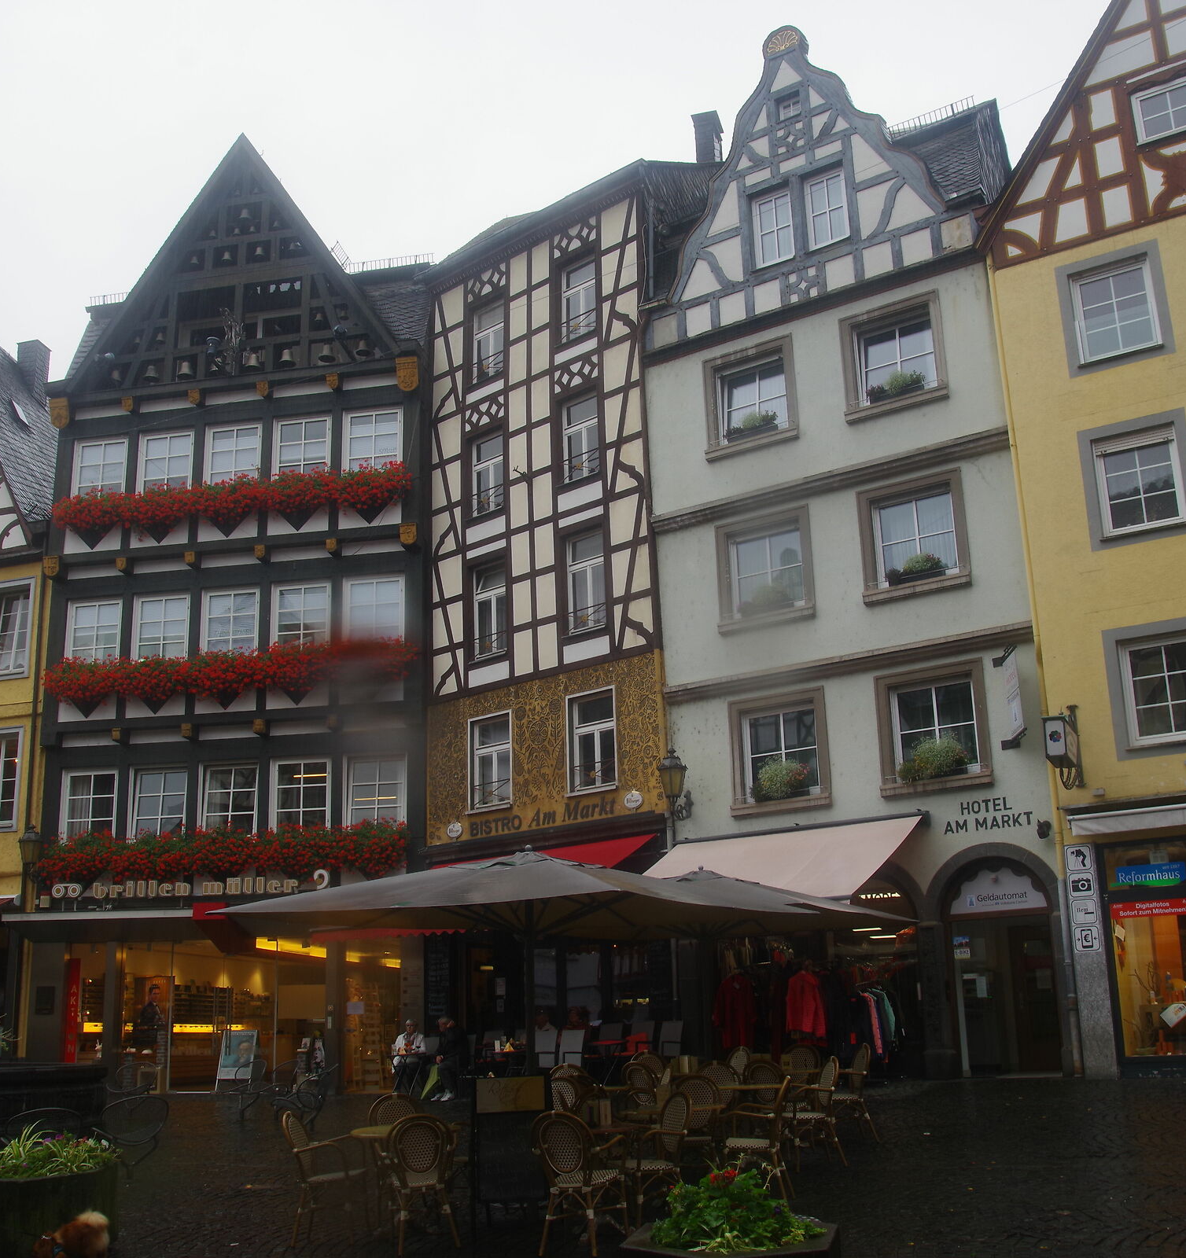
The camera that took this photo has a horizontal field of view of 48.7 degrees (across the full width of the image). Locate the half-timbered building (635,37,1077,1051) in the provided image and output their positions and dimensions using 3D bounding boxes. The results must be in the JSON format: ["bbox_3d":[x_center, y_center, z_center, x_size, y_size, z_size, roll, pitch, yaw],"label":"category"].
[{"bbox_3d":[4.855,-1.419,21.537,5.731,16.550,5.500,-12,-18,34],"label":"half-timbered building"}]

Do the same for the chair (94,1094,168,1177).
[{"bbox_3d":[-4.864,5.364,13.834,0.620,0.820,0.620,-10,-17,29],"label":"chair"}]

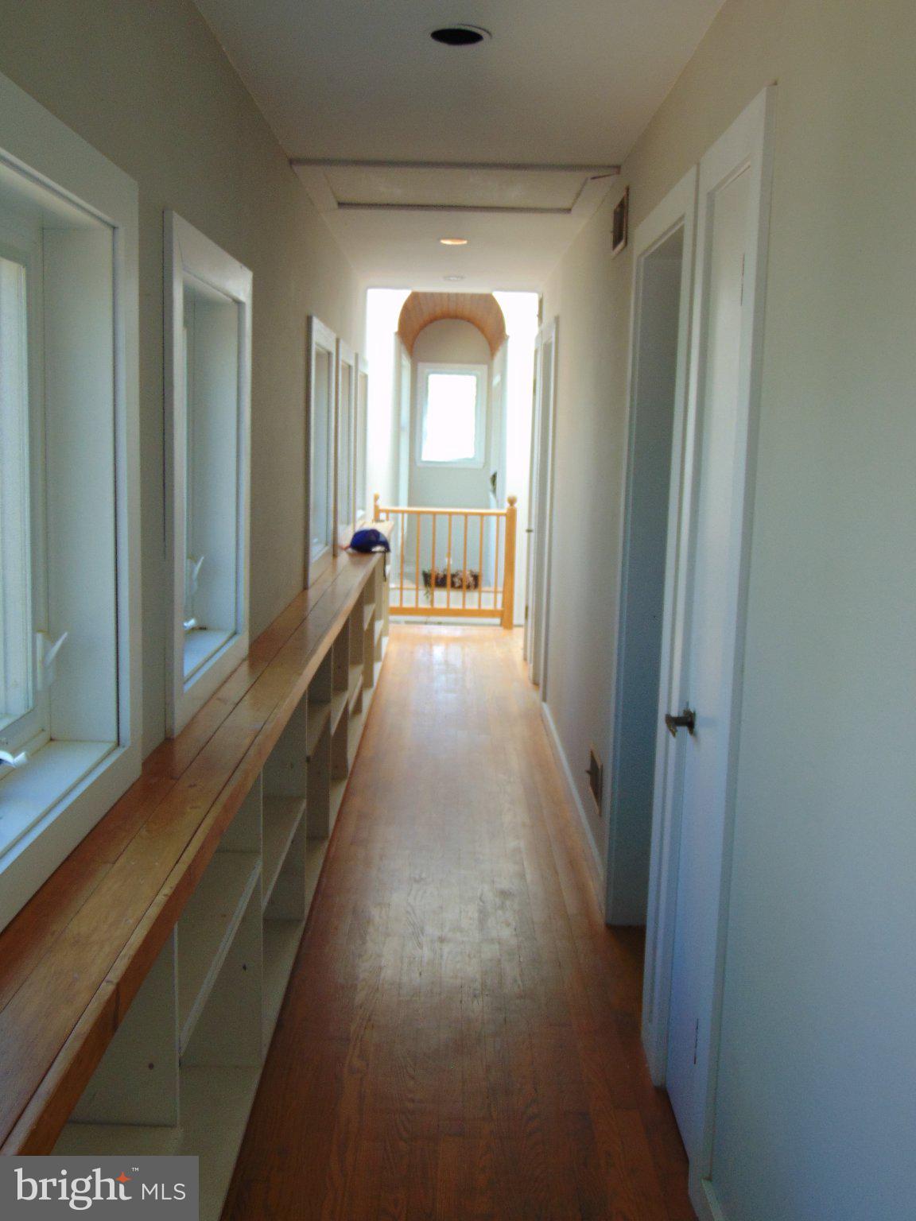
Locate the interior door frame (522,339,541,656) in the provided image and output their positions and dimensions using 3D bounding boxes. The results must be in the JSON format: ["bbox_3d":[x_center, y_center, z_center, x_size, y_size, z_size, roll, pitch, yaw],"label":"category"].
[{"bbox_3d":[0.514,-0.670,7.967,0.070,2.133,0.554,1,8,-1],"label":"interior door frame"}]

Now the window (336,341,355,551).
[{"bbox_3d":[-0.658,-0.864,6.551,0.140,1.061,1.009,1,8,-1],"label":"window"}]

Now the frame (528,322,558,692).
[{"bbox_3d":[0.550,-0.564,7.177,0.140,2.153,0.978,1,8,-1],"label":"frame"}]

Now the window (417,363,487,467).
[{"bbox_3d":[-0.065,-2.058,13.052,0.730,1.075,0.130,1,8,-1],"label":"window"}]

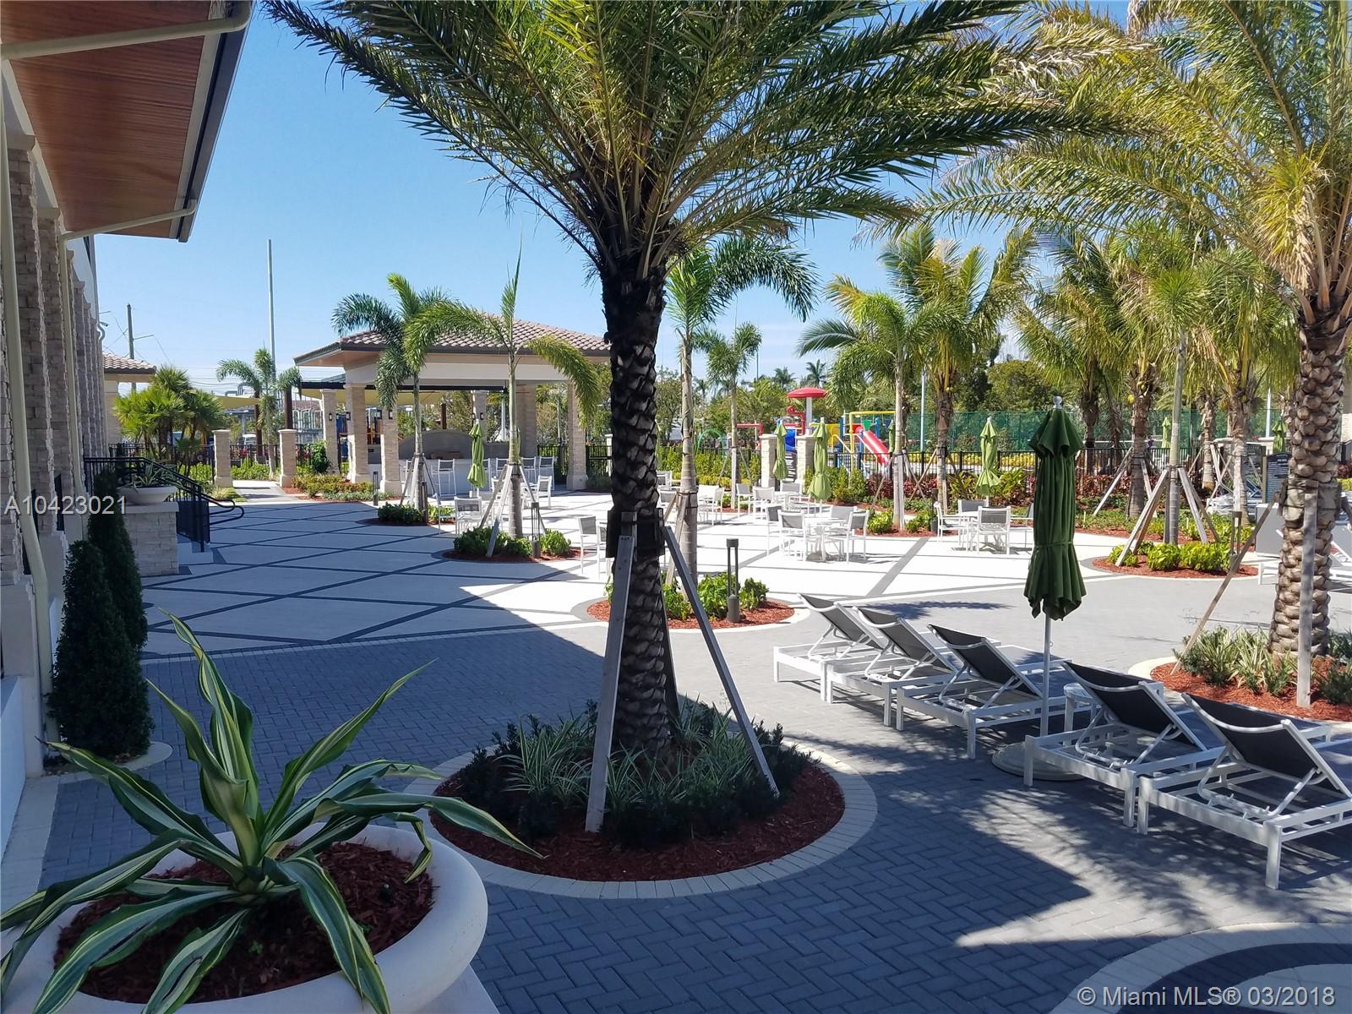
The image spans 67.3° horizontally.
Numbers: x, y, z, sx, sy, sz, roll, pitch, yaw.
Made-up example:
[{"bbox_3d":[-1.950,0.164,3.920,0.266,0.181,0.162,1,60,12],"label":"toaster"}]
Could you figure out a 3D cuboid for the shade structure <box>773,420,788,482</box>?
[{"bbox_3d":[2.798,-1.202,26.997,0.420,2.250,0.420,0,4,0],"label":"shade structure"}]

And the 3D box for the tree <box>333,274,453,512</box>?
[{"bbox_3d":[-7.095,-2.768,25.564,2.900,6.101,2.900,0,4,0],"label":"tree"}]

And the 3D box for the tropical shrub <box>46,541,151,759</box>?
[{"bbox_3d":[-4.226,0.999,7.430,0.690,1.504,0.690,0,4,0],"label":"tropical shrub"}]

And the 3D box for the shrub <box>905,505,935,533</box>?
[{"bbox_3d":[5.799,0.252,24.167,0.680,0.580,0.620,1,4,14],"label":"shrub"}]

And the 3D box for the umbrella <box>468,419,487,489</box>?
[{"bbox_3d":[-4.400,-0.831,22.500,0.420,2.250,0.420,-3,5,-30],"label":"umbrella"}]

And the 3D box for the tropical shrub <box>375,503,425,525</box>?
[{"bbox_3d":[-6.774,0.169,25.000,1.250,0.520,1.050,0,4,0],"label":"tropical shrub"}]

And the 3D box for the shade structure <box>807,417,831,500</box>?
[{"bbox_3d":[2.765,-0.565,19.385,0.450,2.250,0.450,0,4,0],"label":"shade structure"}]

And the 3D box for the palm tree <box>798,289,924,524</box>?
[{"bbox_3d":[4.326,-2.266,23.300,3.000,5.600,3.000,0,4,0],"label":"palm tree"}]

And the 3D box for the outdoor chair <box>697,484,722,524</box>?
[{"bbox_3d":[0.730,-0.015,24.672,0.620,0.880,0.600,2,5,20],"label":"outdoor chair"}]

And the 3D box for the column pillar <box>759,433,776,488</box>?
[{"bbox_3d":[3.239,-1.554,36.000,0.480,2.100,0.480,-3,5,-30],"label":"column pillar"}]

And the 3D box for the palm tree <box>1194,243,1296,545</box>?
[{"bbox_3d":[13.401,-2.698,23.555,3.000,6.528,3.000,0,4,0],"label":"palm tree"}]

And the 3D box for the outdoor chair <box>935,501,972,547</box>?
[{"bbox_3d":[5.582,0.388,20.268,0.620,0.900,0.580,1,5,20],"label":"outdoor chair"}]

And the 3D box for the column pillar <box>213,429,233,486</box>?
[{"bbox_3d":[-19.267,-2.075,43.281,0.620,2.415,0.620,-3,6,-38],"label":"column pillar"}]

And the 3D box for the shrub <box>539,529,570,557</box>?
[{"bbox_3d":[-2.351,0.619,19.716,0.640,0.550,0.620,-1,4,-7],"label":"shrub"}]

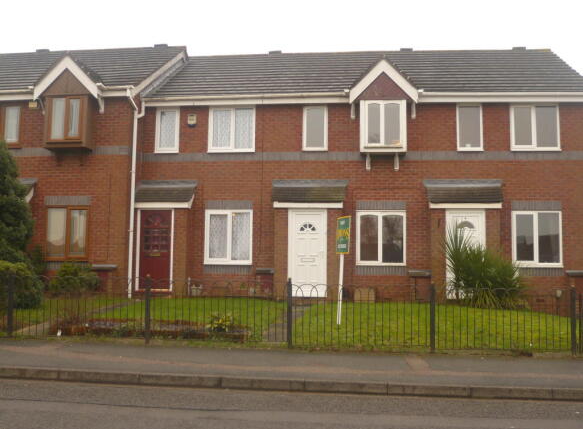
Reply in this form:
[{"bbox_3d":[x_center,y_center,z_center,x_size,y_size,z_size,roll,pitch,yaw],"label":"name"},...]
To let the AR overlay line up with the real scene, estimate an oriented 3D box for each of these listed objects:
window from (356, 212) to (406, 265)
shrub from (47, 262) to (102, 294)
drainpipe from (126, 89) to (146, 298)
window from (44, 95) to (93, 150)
[{"bbox_3d":[2.168,0.571,16.286,1.208,1.327,0.090,0,-5,4],"label":"window"},{"bbox_3d":[-4.950,1.486,15.400,1.030,0.760,0.850,0,-5,4],"label":"shrub"},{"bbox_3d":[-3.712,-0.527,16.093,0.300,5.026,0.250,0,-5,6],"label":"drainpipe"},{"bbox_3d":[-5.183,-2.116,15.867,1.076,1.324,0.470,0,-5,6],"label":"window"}]

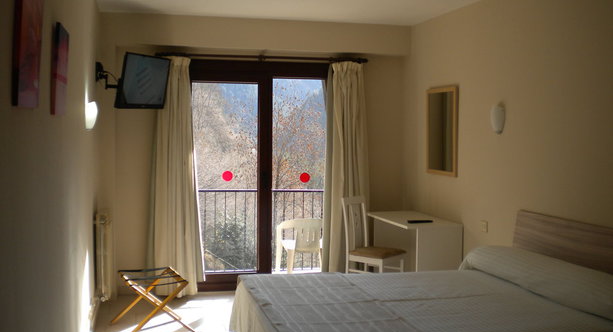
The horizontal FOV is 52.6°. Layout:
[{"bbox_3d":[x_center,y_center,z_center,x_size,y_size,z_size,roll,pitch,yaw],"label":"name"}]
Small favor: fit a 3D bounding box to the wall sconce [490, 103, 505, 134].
[{"bbox_3d":[1.361,-0.337,4.393,0.080,0.228,0.125,0,4,-15],"label":"wall sconce"}]

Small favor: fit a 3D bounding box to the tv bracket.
[{"bbox_3d":[-1.607,-0.743,5.081,0.250,0.215,0.170,0,4,-15],"label":"tv bracket"}]

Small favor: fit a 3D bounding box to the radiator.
[{"bbox_3d":[-1.650,0.713,5.102,0.110,0.688,0.470,0,4,-15],"label":"radiator"}]

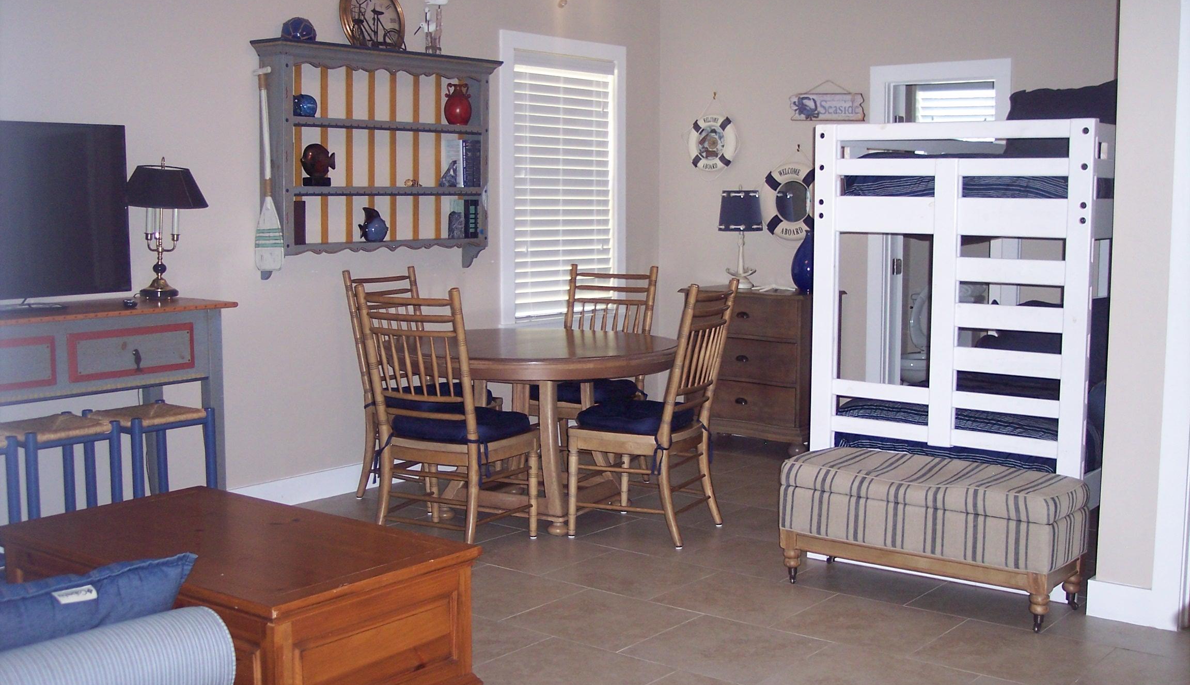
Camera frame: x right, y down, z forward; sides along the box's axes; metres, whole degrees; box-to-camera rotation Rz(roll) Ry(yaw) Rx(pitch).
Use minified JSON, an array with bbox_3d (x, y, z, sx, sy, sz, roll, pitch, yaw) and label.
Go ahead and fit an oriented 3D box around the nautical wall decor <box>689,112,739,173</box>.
[{"bbox_3d":[0.715,-1.197,8.068,0.341,0.340,0.041,5,8,37],"label":"nautical wall decor"}]

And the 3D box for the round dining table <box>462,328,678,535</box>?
[{"bbox_3d":[-0.272,0.379,6.053,1.330,0.773,1.330,0,6,0],"label":"round dining table"}]

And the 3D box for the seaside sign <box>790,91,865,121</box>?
[{"bbox_3d":[1.322,-1.334,7.612,0.478,0.158,0.018,5,8,37],"label":"seaside sign"}]

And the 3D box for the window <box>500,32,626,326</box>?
[{"bbox_3d":[-0.184,-0.915,7.555,0.100,1.575,1.110,5,8,38],"label":"window"}]

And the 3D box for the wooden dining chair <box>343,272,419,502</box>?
[{"bbox_3d":[-0.816,0.197,6.363,0.570,1.081,0.523,5,8,35],"label":"wooden dining chair"}]

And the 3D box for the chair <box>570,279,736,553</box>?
[{"bbox_3d":[0.258,0.274,5.709,0.570,1.081,0.523,3,7,27],"label":"chair"}]

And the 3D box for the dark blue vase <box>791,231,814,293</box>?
[{"bbox_3d":[1.183,-0.442,7.419,0.195,0.355,0.195,5,8,38],"label":"dark blue vase"}]

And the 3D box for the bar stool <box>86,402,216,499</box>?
[{"bbox_3d":[-1.638,0.558,4.963,0.338,0.635,0.338,5,8,38],"label":"bar stool"}]

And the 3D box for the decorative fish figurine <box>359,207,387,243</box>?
[{"bbox_3d":[-1.057,-0.564,6.406,0.161,0.173,0.088,-5,8,-37],"label":"decorative fish figurine"}]

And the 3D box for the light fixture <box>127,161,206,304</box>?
[{"bbox_3d":[-1.706,-0.448,5.260,0.365,0.560,0.365,5,8,38],"label":"light fixture"}]

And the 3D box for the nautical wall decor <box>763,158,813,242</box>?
[{"bbox_3d":[1.152,-0.812,7.762,0.444,0.450,0.047,5,8,37],"label":"nautical wall decor"}]

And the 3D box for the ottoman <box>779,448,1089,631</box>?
[{"bbox_3d":[1.202,0.681,4.819,1.006,0.478,0.393,5,8,37],"label":"ottoman"}]

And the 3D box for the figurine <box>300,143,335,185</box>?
[{"bbox_3d":[-1.252,-0.797,6.020,0.080,0.199,0.200,5,8,38],"label":"figurine"}]

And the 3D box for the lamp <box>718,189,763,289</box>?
[{"bbox_3d":[0.850,-0.604,7.797,0.262,0.594,0.262,0,7,0],"label":"lamp"}]

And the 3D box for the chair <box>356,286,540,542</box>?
[{"bbox_3d":[-0.590,0.294,5.434,0.530,1.076,0.580,3,7,27],"label":"chair"}]

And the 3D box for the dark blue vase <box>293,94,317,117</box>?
[{"bbox_3d":[-1.292,-1.048,5.946,0.120,0.108,0.120,0,6,0],"label":"dark blue vase"}]

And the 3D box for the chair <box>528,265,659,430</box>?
[{"bbox_3d":[-0.018,0.175,6.561,0.523,1.081,0.570,3,7,25],"label":"chair"}]

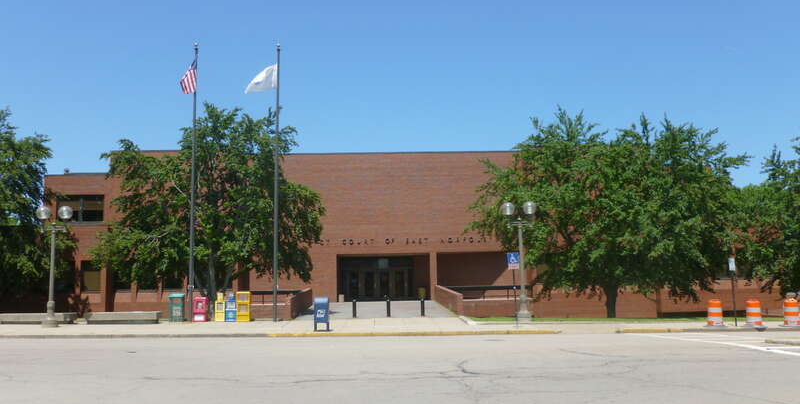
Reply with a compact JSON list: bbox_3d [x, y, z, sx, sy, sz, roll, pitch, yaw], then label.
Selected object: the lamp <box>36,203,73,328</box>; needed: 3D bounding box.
[{"bbox_3d":[-13.575,2.493,25.295,1.410,4.696,0.650,-1,-6,0],"label":"lamp"}]

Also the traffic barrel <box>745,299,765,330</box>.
[{"bbox_3d":[13.014,4.090,23.687,0.660,1.030,0.660,-1,-6,0],"label":"traffic barrel"}]

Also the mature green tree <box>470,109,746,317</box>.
[{"bbox_3d":[9.216,0.398,28.602,11.800,9.251,11.000,-1,-6,0],"label":"mature green tree"}]

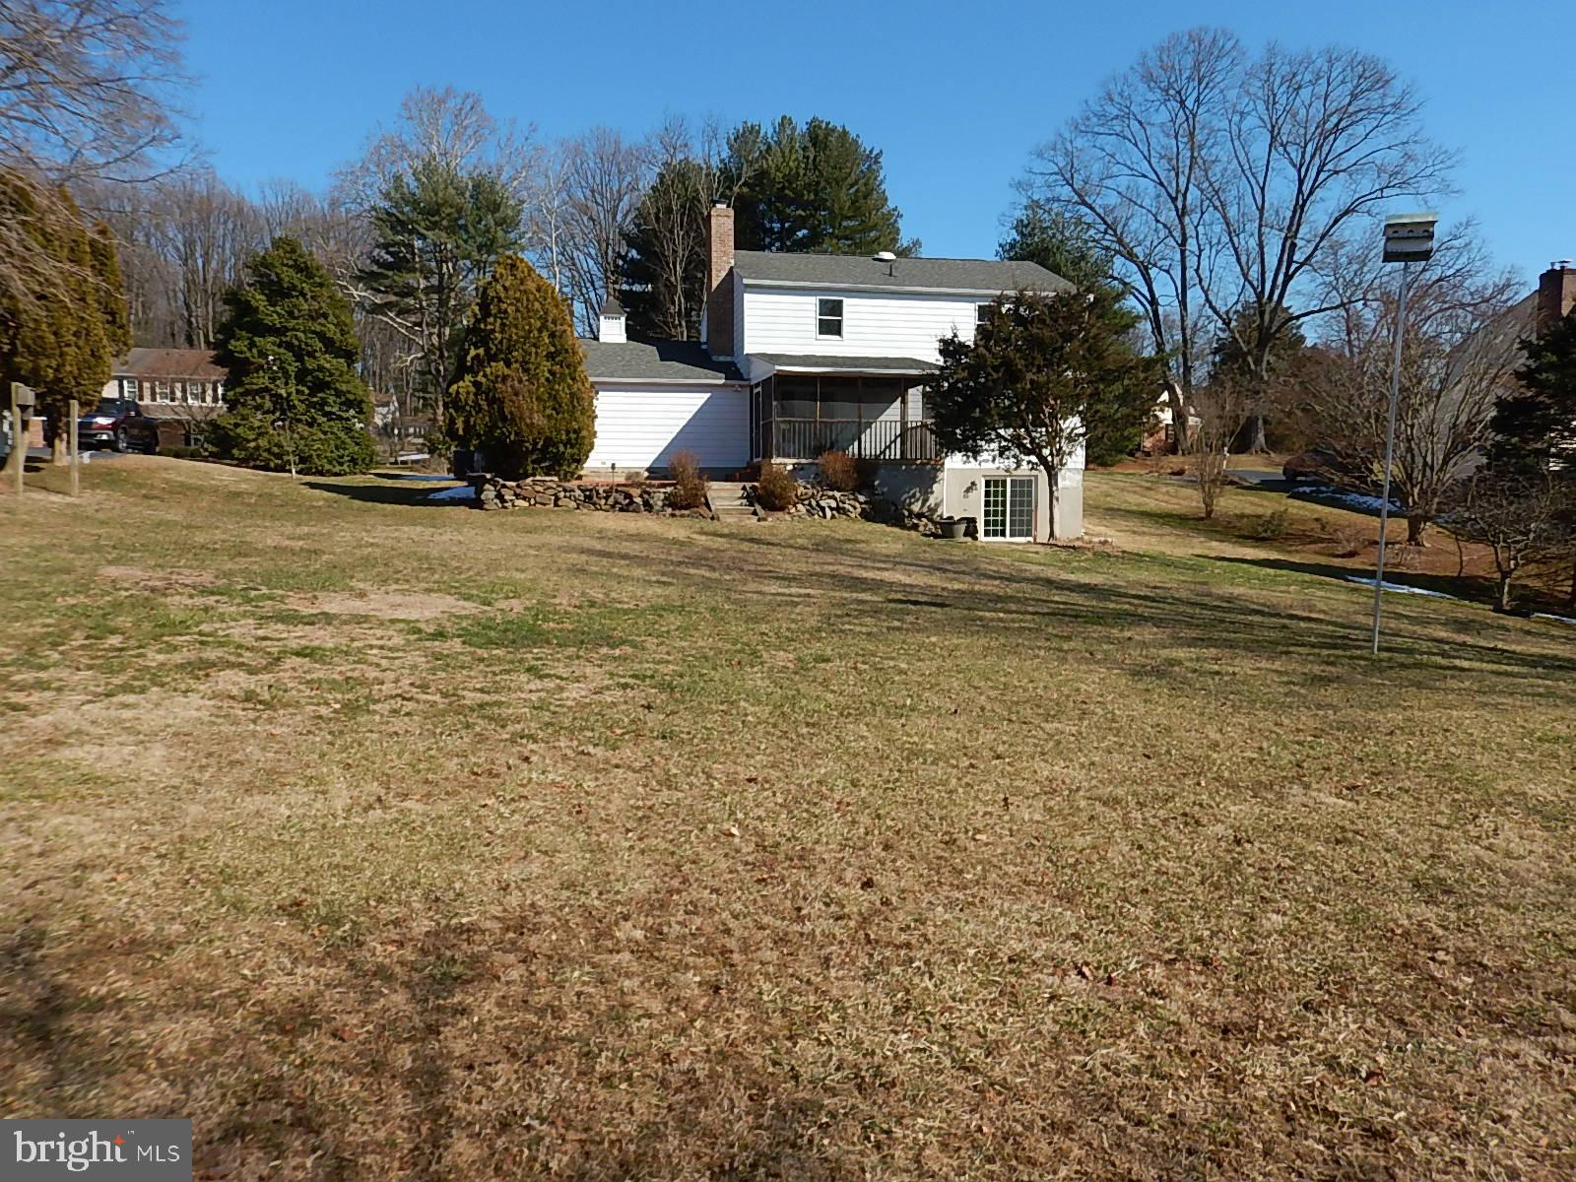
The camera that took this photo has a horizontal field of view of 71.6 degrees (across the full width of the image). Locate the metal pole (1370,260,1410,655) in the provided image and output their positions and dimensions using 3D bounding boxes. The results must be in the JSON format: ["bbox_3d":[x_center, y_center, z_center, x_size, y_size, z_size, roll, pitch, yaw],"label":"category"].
[{"bbox_3d":[6.578,-1.419,11.920,0.060,4.269,0.060,5,6,28],"label":"metal pole"}]

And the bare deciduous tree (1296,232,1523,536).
[{"bbox_3d":[16.856,-5.503,29.627,5.267,8.504,5.267,3,6,29],"label":"bare deciduous tree"}]

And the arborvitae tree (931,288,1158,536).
[{"bbox_3d":[7.761,-5.271,32.961,6.835,7.609,6.600,1,5,13],"label":"arborvitae tree"}]

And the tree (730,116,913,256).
[{"bbox_3d":[1.759,-15.162,55.769,9.481,17.456,9.481,0,6,2],"label":"tree"}]

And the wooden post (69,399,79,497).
[{"bbox_3d":[-10.562,-2.111,16.176,0.107,1.429,0.110,-3,6,-33],"label":"wooden post"}]

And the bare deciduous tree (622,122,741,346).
[{"bbox_3d":[-5.026,-13.638,50.987,5.488,16.445,5.488,0,5,-5],"label":"bare deciduous tree"}]

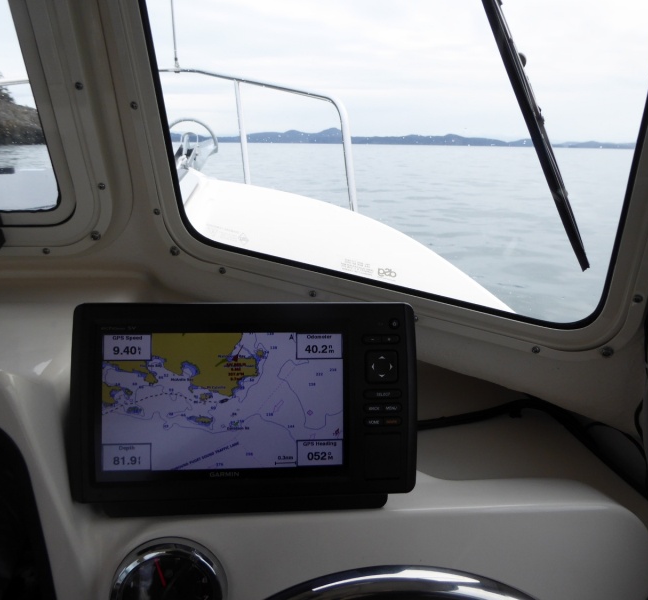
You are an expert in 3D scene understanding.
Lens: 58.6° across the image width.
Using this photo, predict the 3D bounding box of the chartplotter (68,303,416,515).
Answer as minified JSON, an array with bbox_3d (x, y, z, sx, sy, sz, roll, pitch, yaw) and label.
[{"bbox_3d":[-0.067,0.094,0.521,0.286,0.182,0.082,0,-1,-5],"label":"chartplotter"}]

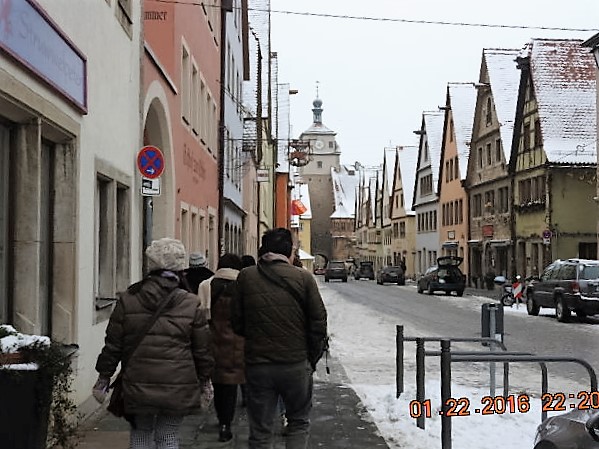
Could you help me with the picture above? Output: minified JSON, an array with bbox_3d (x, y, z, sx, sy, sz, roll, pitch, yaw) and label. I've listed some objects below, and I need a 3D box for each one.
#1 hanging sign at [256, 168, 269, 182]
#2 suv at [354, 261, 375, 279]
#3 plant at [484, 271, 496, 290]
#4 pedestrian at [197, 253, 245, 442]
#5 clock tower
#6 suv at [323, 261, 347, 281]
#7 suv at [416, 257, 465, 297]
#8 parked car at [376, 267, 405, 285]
[{"bbox_3d":[-1.547,-2.070,33.000,0.510,0.530,0.120,0,-2,0],"label":"hanging sign"},{"bbox_3d":[6.750,4.830,81.000,1.800,1.830,4.400,0,-2,-1],"label":"suv"},{"bbox_3d":[11.170,3.250,45.600,0.660,1.220,0.660,0,-2,-2],"label":"plant"},{"bbox_3d":[-0.610,1.075,6.950,0.560,1.660,0.400,0,-2,-2],"label":"pedestrian"},{"bbox_3d":[3.200,-6.400,129.500,6.700,29.600,6.700,0,-2,-3],"label":"clock tower"},{"bbox_3d":[3.200,4.150,69.200,1.880,1.700,4.650,0,-2,0],"label":"suv"},{"bbox_3d":[7.450,2.750,41.300,1.780,1.950,4.450,0,-2,-1],"label":"suv"},{"bbox_3d":[7.270,4.100,62.600,1.780,1.460,4.400,0,-2,-1],"label":"parked car"}]

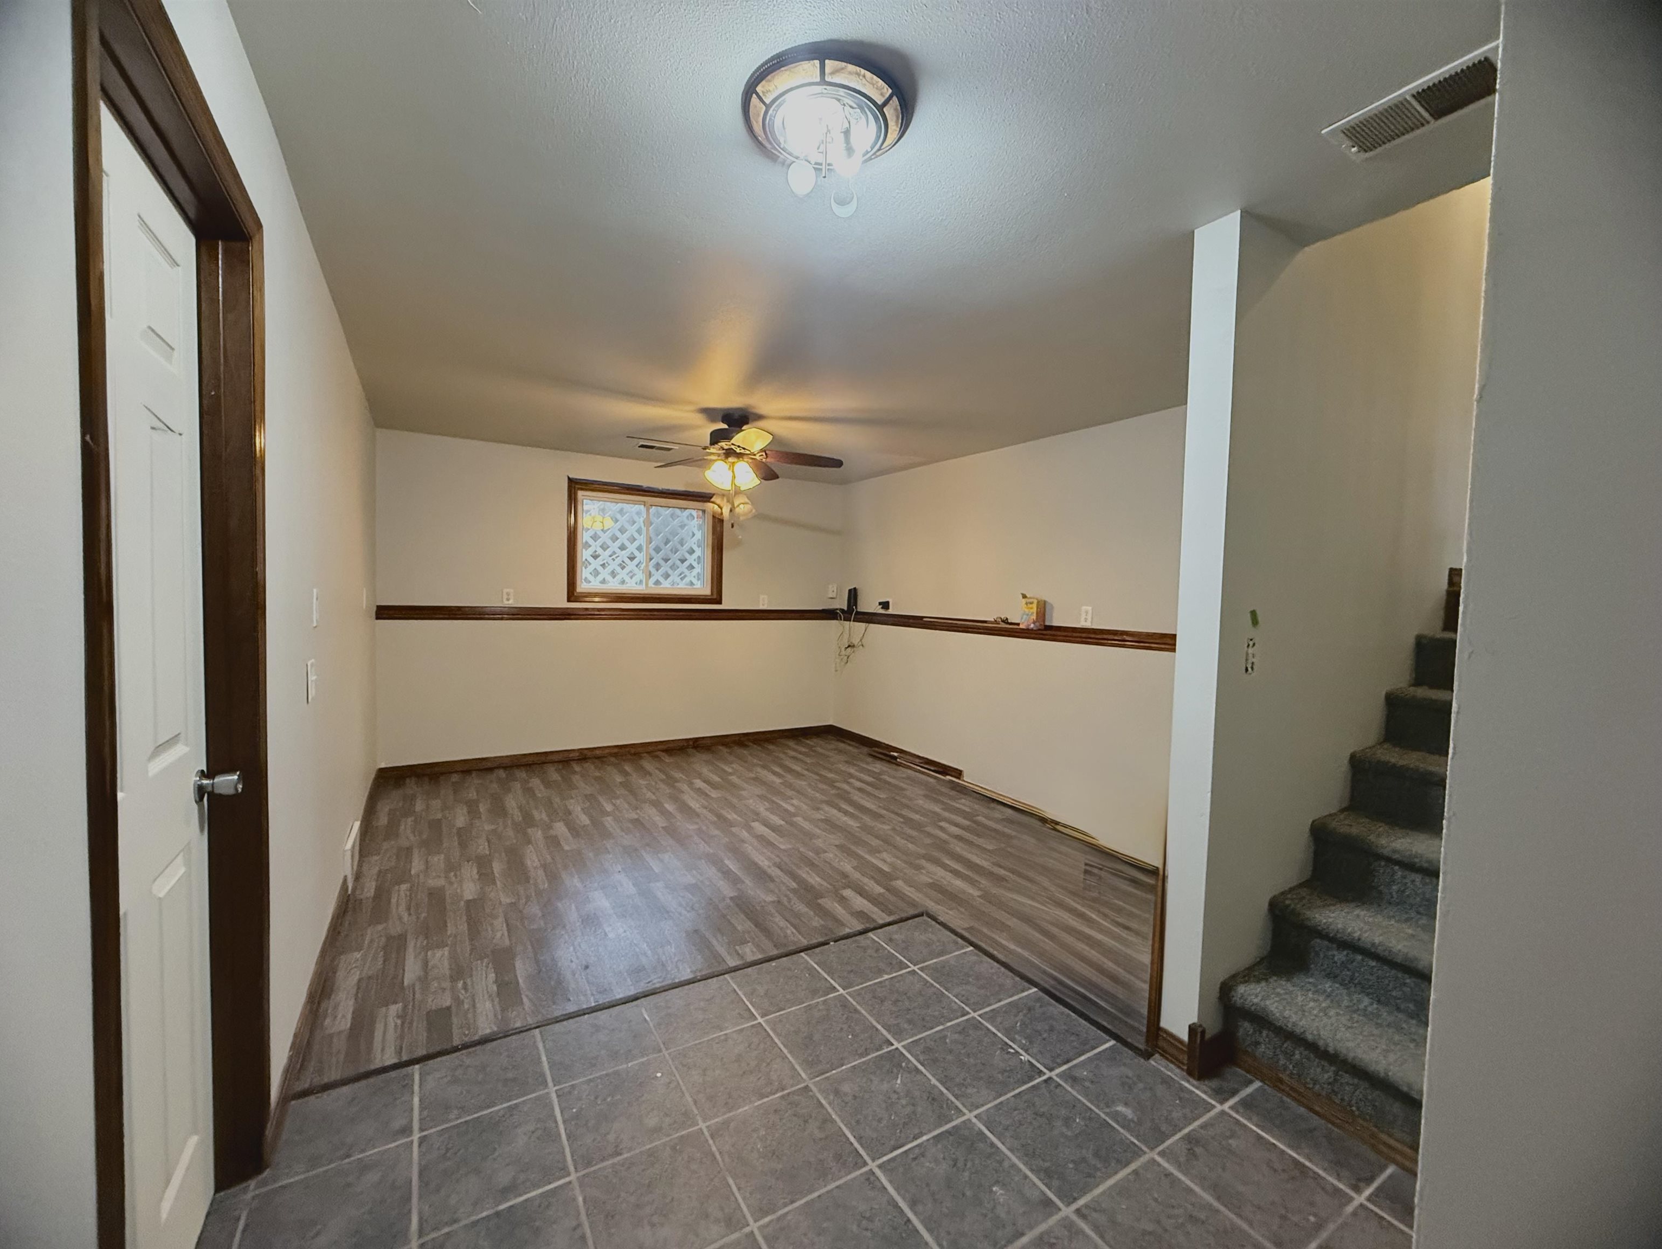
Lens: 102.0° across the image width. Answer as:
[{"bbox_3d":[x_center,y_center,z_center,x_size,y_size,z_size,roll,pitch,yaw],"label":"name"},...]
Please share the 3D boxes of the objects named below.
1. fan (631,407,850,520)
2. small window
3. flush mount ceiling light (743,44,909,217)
[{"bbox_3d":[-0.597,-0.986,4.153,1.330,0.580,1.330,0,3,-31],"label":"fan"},{"bbox_3d":[-1.566,-0.686,5.834,1.345,1.005,0.100,0,3,-31],"label":"small window"},{"bbox_3d":[-0.008,-1.073,1.498,0.380,0.165,0.380,1,3,0],"label":"flush mount ceiling light"}]

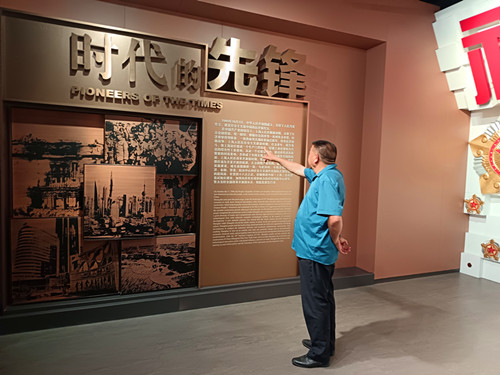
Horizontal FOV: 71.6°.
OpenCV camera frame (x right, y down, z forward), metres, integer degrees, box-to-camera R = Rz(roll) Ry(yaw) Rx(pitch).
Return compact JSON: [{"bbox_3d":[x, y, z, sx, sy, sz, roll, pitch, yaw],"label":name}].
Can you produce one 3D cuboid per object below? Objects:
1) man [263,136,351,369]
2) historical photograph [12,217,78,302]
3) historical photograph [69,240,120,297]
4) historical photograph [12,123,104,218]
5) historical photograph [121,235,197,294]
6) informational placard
[{"bbox_3d":[0.470,0.488,2.783,0.700,1.700,0.560,3,4,24],"label":"man"},{"bbox_3d":[-1.890,0.673,3.246,0.555,0.786,0.050,0,3,-23],"label":"historical photograph"},{"bbox_3d":[-1.518,0.788,3.410,0.448,0.559,0.050,0,3,-23],"label":"historical photograph"},{"bbox_3d":[-1.771,-0.152,3.240,0.747,0.870,0.050,0,3,-23],"label":"historical photograph"},{"bbox_3d":[-0.949,0.796,3.650,0.768,0.587,0.050,0,3,-23],"label":"historical photograph"},{"bbox_3d":[0.052,0.061,3.973,1.246,2.054,0.070,0,3,-23],"label":"informational placard"}]

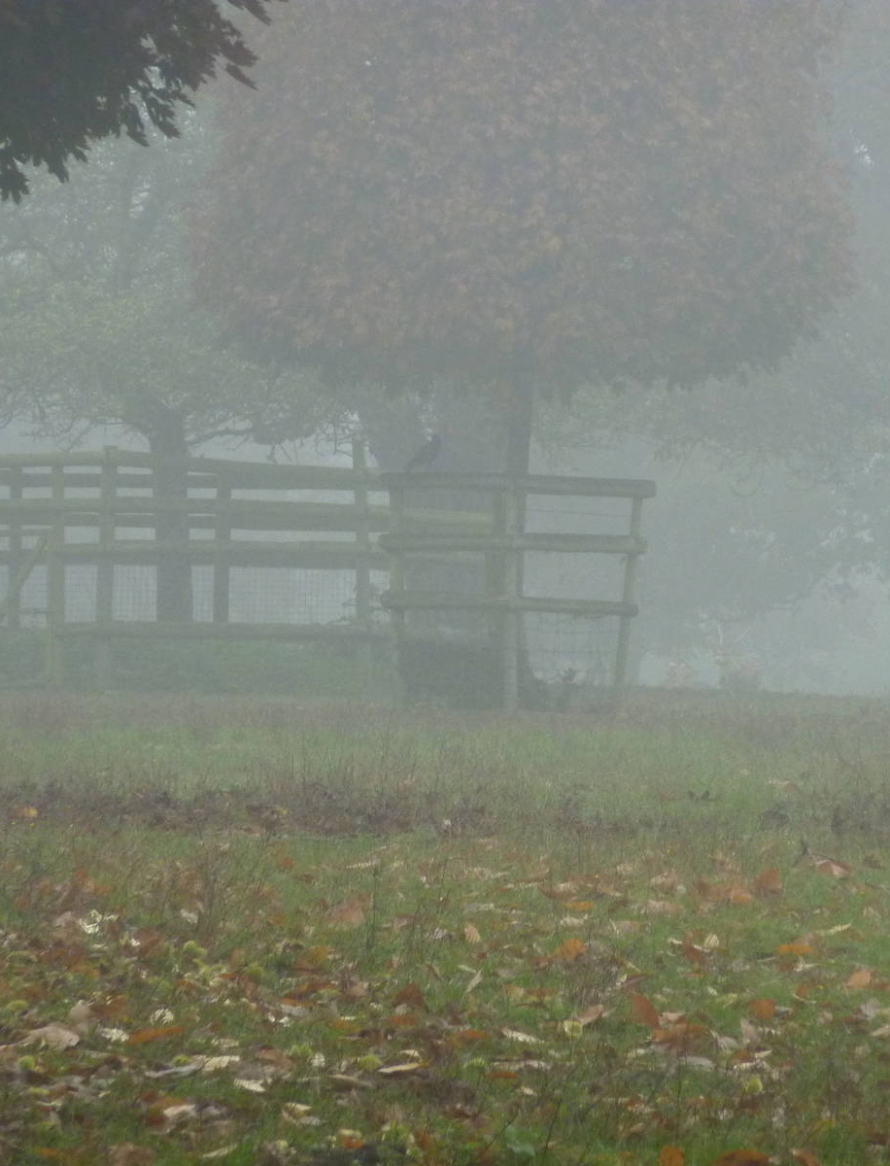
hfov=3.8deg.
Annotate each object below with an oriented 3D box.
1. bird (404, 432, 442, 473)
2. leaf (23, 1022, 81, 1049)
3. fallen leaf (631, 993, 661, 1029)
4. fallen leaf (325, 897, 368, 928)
[{"bbox_3d":[-0.144,-0.878,91.000,0.270,0.260,0.150,0,1,-6],"label":"bird"},{"bbox_3d":[-1.076,1.241,36.900,0.160,0.075,0.100,0,1,0],"label":"leaf"},{"bbox_3d":[0.567,1.209,38.100,0.088,0.100,0.070,0,1,0],"label":"fallen leaf"},{"bbox_3d":[-0.332,1.106,45.200,0.149,0.100,0.090,0,1,0],"label":"fallen leaf"}]

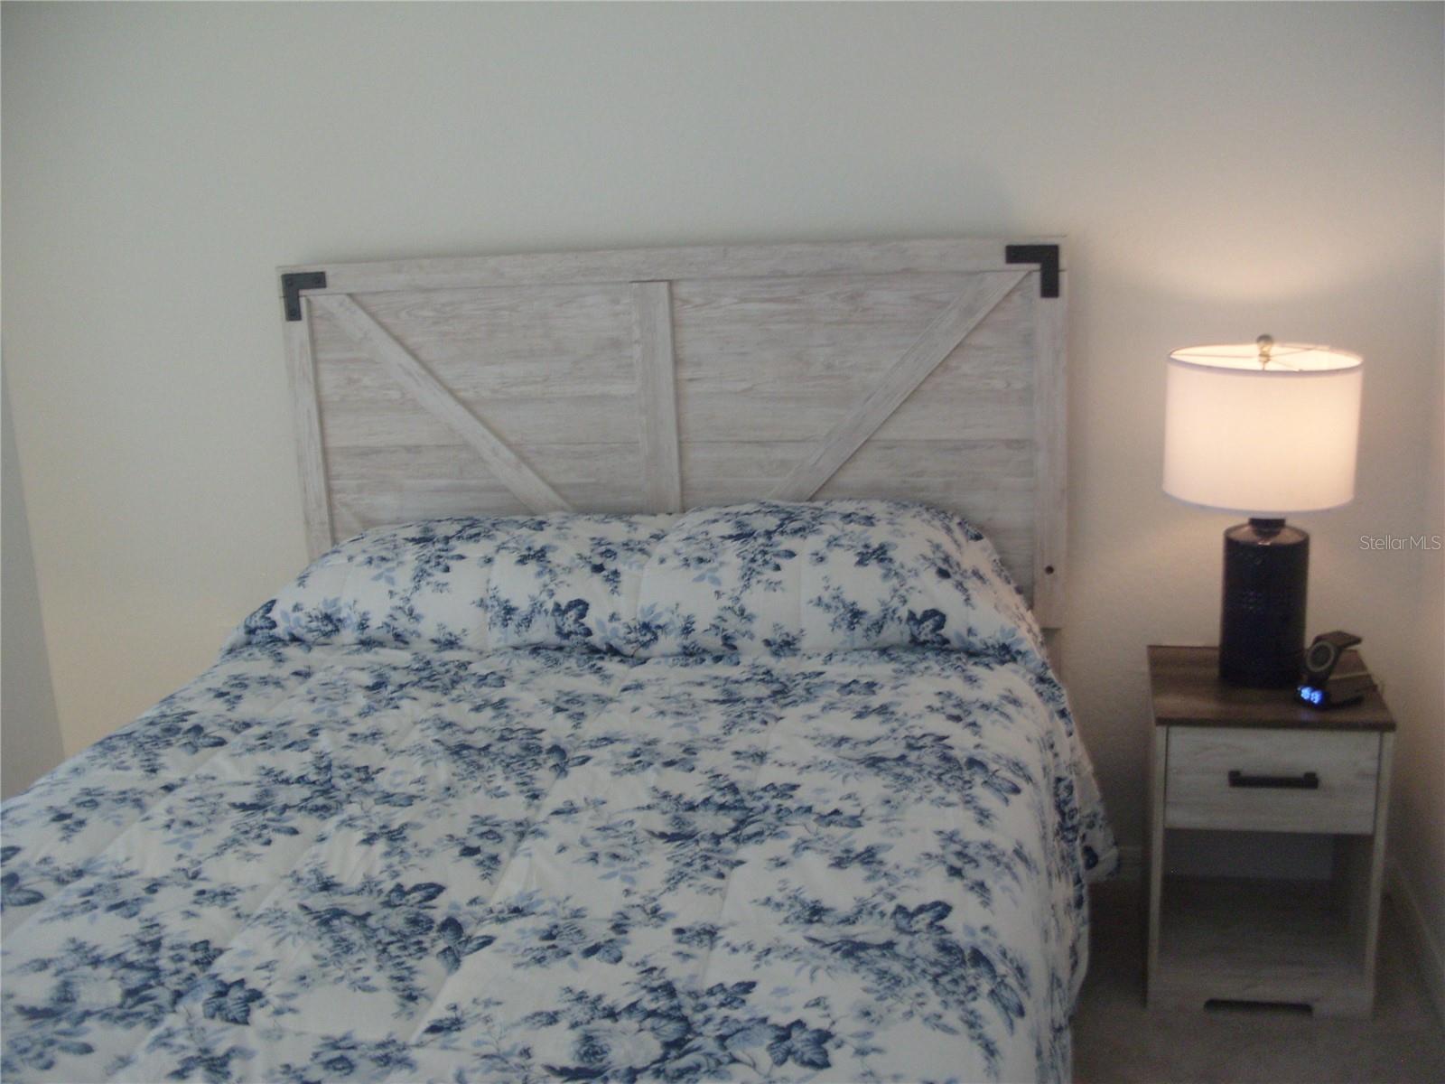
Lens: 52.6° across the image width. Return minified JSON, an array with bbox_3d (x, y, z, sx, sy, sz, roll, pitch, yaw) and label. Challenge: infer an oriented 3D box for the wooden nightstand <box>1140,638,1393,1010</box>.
[{"bbox_3d":[1.010,0.533,2.777,0.388,0.563,0.400,1,14,13],"label":"wooden nightstand"}]

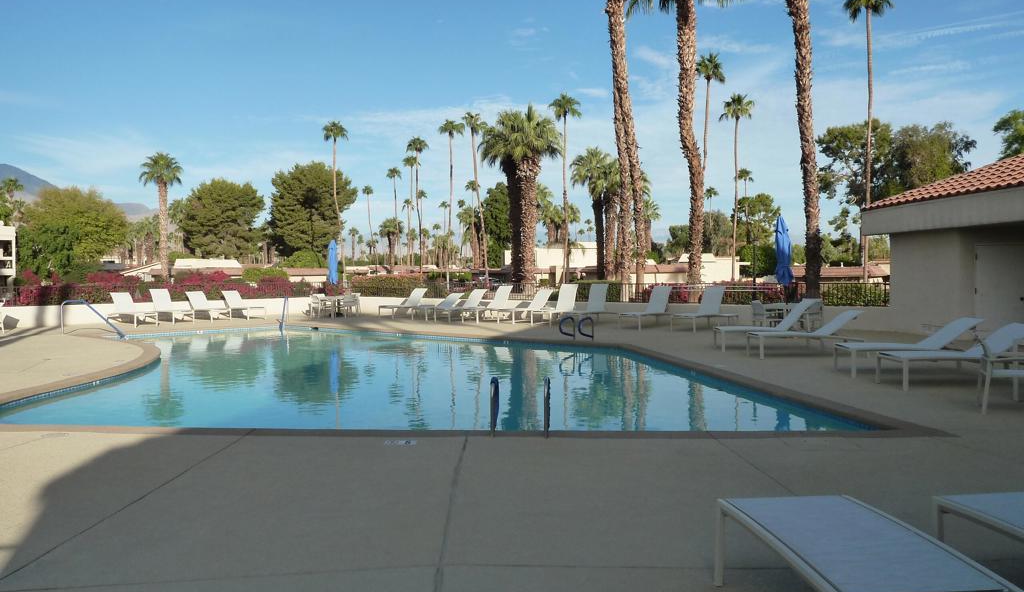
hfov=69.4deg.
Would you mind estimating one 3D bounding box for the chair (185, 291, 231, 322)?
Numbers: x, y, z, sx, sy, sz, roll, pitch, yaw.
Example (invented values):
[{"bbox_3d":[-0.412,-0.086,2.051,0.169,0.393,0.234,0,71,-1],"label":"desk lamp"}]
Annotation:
[{"bbox_3d":[-9.495,0.340,23.017,1.960,0.898,0.640,2,2,42],"label":"chair"}]

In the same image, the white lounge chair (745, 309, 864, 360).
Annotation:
[{"bbox_3d":[5.248,0.685,13.220,1.960,0.831,0.640,0,2,-7],"label":"white lounge chair"}]

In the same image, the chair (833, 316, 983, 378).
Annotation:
[{"bbox_3d":[5.788,0.729,10.868,1.880,0.840,0.640,0,2,-2],"label":"chair"}]

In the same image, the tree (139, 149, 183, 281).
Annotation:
[{"bbox_3d":[-33.272,-6.909,69.835,4.200,13.340,4.200,0,2,0],"label":"tree"}]

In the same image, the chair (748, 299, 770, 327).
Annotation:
[{"bbox_3d":[6.381,0.525,18.789,0.620,0.820,0.580,0,2,-14],"label":"chair"}]

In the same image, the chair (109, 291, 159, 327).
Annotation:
[{"bbox_3d":[-10.850,0.390,21.122,1.960,0.919,0.640,2,2,41],"label":"chair"}]

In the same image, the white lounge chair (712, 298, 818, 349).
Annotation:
[{"bbox_3d":[4.930,0.564,14.287,1.900,0.970,0.670,0,2,-2],"label":"white lounge chair"}]

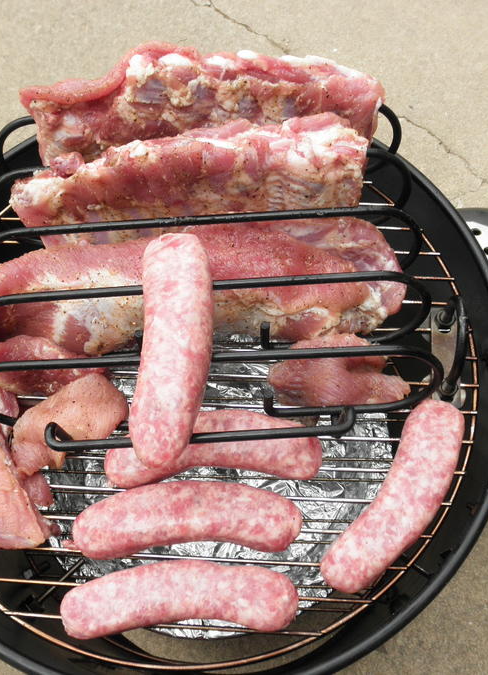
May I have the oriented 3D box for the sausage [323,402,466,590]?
[{"bbox_3d":[0.097,0.097,0.443,0.045,0.035,0.135,31,70,16],"label":"sausage"}]

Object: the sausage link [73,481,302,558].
[{"bbox_3d":[-0.032,0.113,0.449,0.140,0.037,0.046,-2,65,3],"label":"sausage link"}]

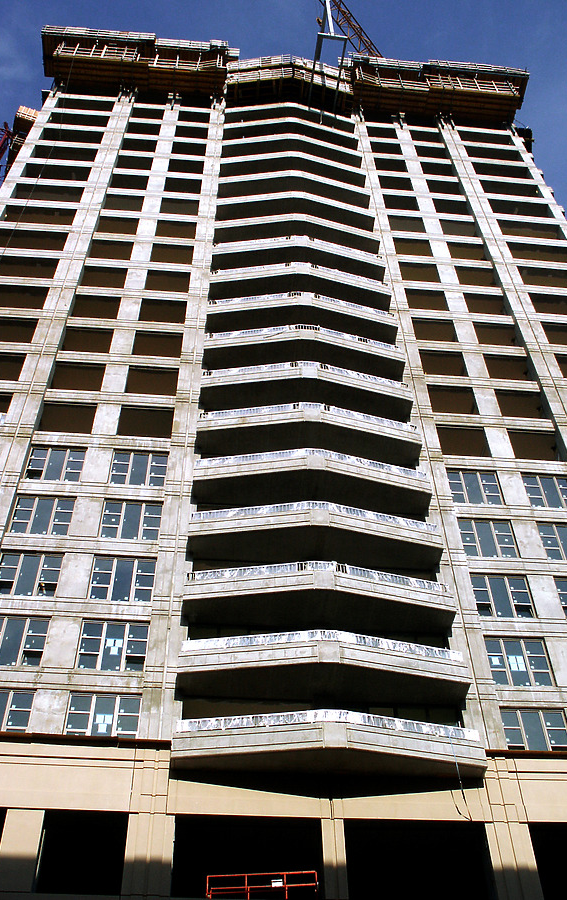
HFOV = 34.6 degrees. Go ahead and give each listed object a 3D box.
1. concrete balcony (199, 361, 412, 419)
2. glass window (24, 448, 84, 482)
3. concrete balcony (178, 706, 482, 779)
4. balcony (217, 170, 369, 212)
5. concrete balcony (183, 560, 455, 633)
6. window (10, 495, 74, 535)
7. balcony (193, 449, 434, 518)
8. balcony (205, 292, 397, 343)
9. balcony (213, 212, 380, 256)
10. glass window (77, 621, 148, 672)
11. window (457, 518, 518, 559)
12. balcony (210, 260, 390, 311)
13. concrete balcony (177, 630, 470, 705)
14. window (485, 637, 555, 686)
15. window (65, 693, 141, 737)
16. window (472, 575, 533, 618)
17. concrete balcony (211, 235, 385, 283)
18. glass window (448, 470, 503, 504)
[{"bbox_3d":[1.081,-2.753,40.969,9.512,1.314,2.224,3,-49,-4],"label":"concrete balcony"},{"bbox_3d":[-9.172,0.666,36.794,2.274,1.971,0.133,3,-49,-4],"label":"glass window"},{"bbox_3d":[1.405,9.026,27.584,9.535,1.285,2.184,3,-49,-4],"label":"concrete balcony"},{"bbox_3d":[0.687,-15.962,55.696,9.381,0.634,2.213,3,-49,-4],"label":"balcony"},{"bbox_3d":[1.303,5.052,32.109,9.551,1.278,1.910,3,-49,-4],"label":"concrete balcony"},{"bbox_3d":[-9.238,2.542,35.094,2.267,1.981,0.150,3,-49,-4],"label":"window"},{"bbox_3d":[1.188,1.179,36.440,9.512,1.314,2.224,3,-49,-4],"label":"balcony"},{"bbox_3d":[0.954,-6.591,44.800,9.381,1.283,2.213,3,-49,-4],"label":"balcony"},{"bbox_3d":[0.809,-12.376,52.415,9.496,0.887,2.184,3,-49,-4],"label":"balcony"},{"bbox_3d":[-5.815,6.680,31.037,2.300,2.043,0.150,3,-49,-4],"label":"glass window"},{"bbox_3d":[8.261,3.549,36.552,2.197,2.043,0.150,3,-49,-4],"label":"window"},{"bbox_3d":[0.918,-8.631,47.767,9.512,1.314,2.224,3,-49,-4],"label":"balcony"},{"bbox_3d":[1.356,7.023,29.823,9.551,1.278,1.910,3,-49,-4],"label":"concrete balcony"},{"bbox_3d":[8.317,7.459,32.008,2.223,2.030,0.150,3,-49,-4],"label":"window"},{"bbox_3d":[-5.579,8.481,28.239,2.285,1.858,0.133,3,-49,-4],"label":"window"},{"bbox_3d":[8.302,5.515,34.269,2.210,2.030,0.150,3,-49,-4],"label":"window"},{"bbox_3d":[0.854,-10.527,50.269,9.496,1.285,2.184,3,-49,-4],"label":"concrete balcony"},{"bbox_3d":[8.186,1.602,38.647,2.209,1.981,0.150,3,-49,-4],"label":"glass window"}]

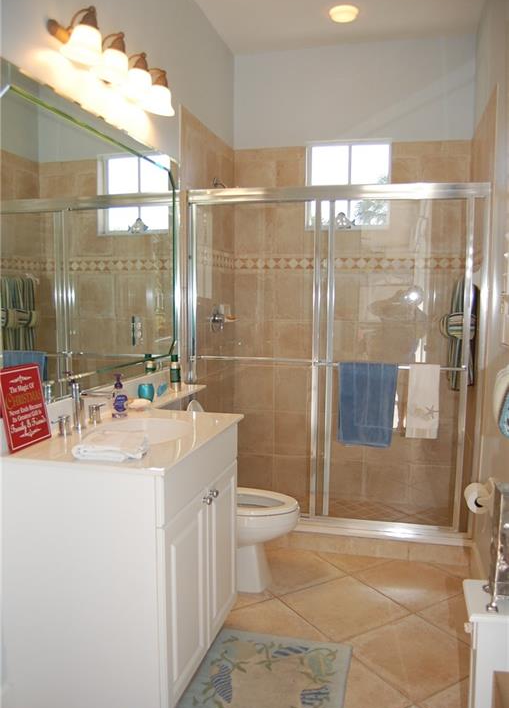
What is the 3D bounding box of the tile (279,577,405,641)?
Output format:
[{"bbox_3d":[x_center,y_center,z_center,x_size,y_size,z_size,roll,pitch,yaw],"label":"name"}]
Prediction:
[{"bbox_3d":[0.388,1.106,2.521,0.412,0.012,0.412,-2,6,-31],"label":"tile"}]

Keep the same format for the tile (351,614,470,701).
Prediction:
[{"bbox_3d":[0.607,1.138,2.176,0.412,0.012,0.412,-2,6,-31],"label":"tile"}]

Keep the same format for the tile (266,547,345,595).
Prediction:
[{"bbox_3d":[0.171,1.074,2.874,0.412,0.012,0.412,-2,6,-31],"label":"tile"}]

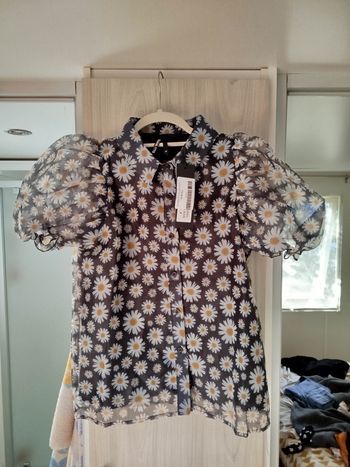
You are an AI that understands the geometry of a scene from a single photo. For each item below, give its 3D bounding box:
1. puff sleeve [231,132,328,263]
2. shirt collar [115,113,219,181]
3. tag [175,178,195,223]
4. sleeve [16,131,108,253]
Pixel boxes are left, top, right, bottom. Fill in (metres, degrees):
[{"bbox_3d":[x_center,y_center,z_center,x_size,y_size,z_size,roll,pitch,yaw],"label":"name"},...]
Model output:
[{"bbox_3d":[0.269,-0.099,0.840,0.240,0.310,0.160,0,3,0],"label":"puff sleeve"},{"bbox_3d":[-0.022,-0.224,0.835,0.255,0.165,0.110,0,3,0],"label":"shirt collar"},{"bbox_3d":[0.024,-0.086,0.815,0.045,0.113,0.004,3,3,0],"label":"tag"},{"bbox_3d":[-0.297,-0.106,0.840,0.240,0.290,0.160,0,3,0],"label":"sleeve"}]

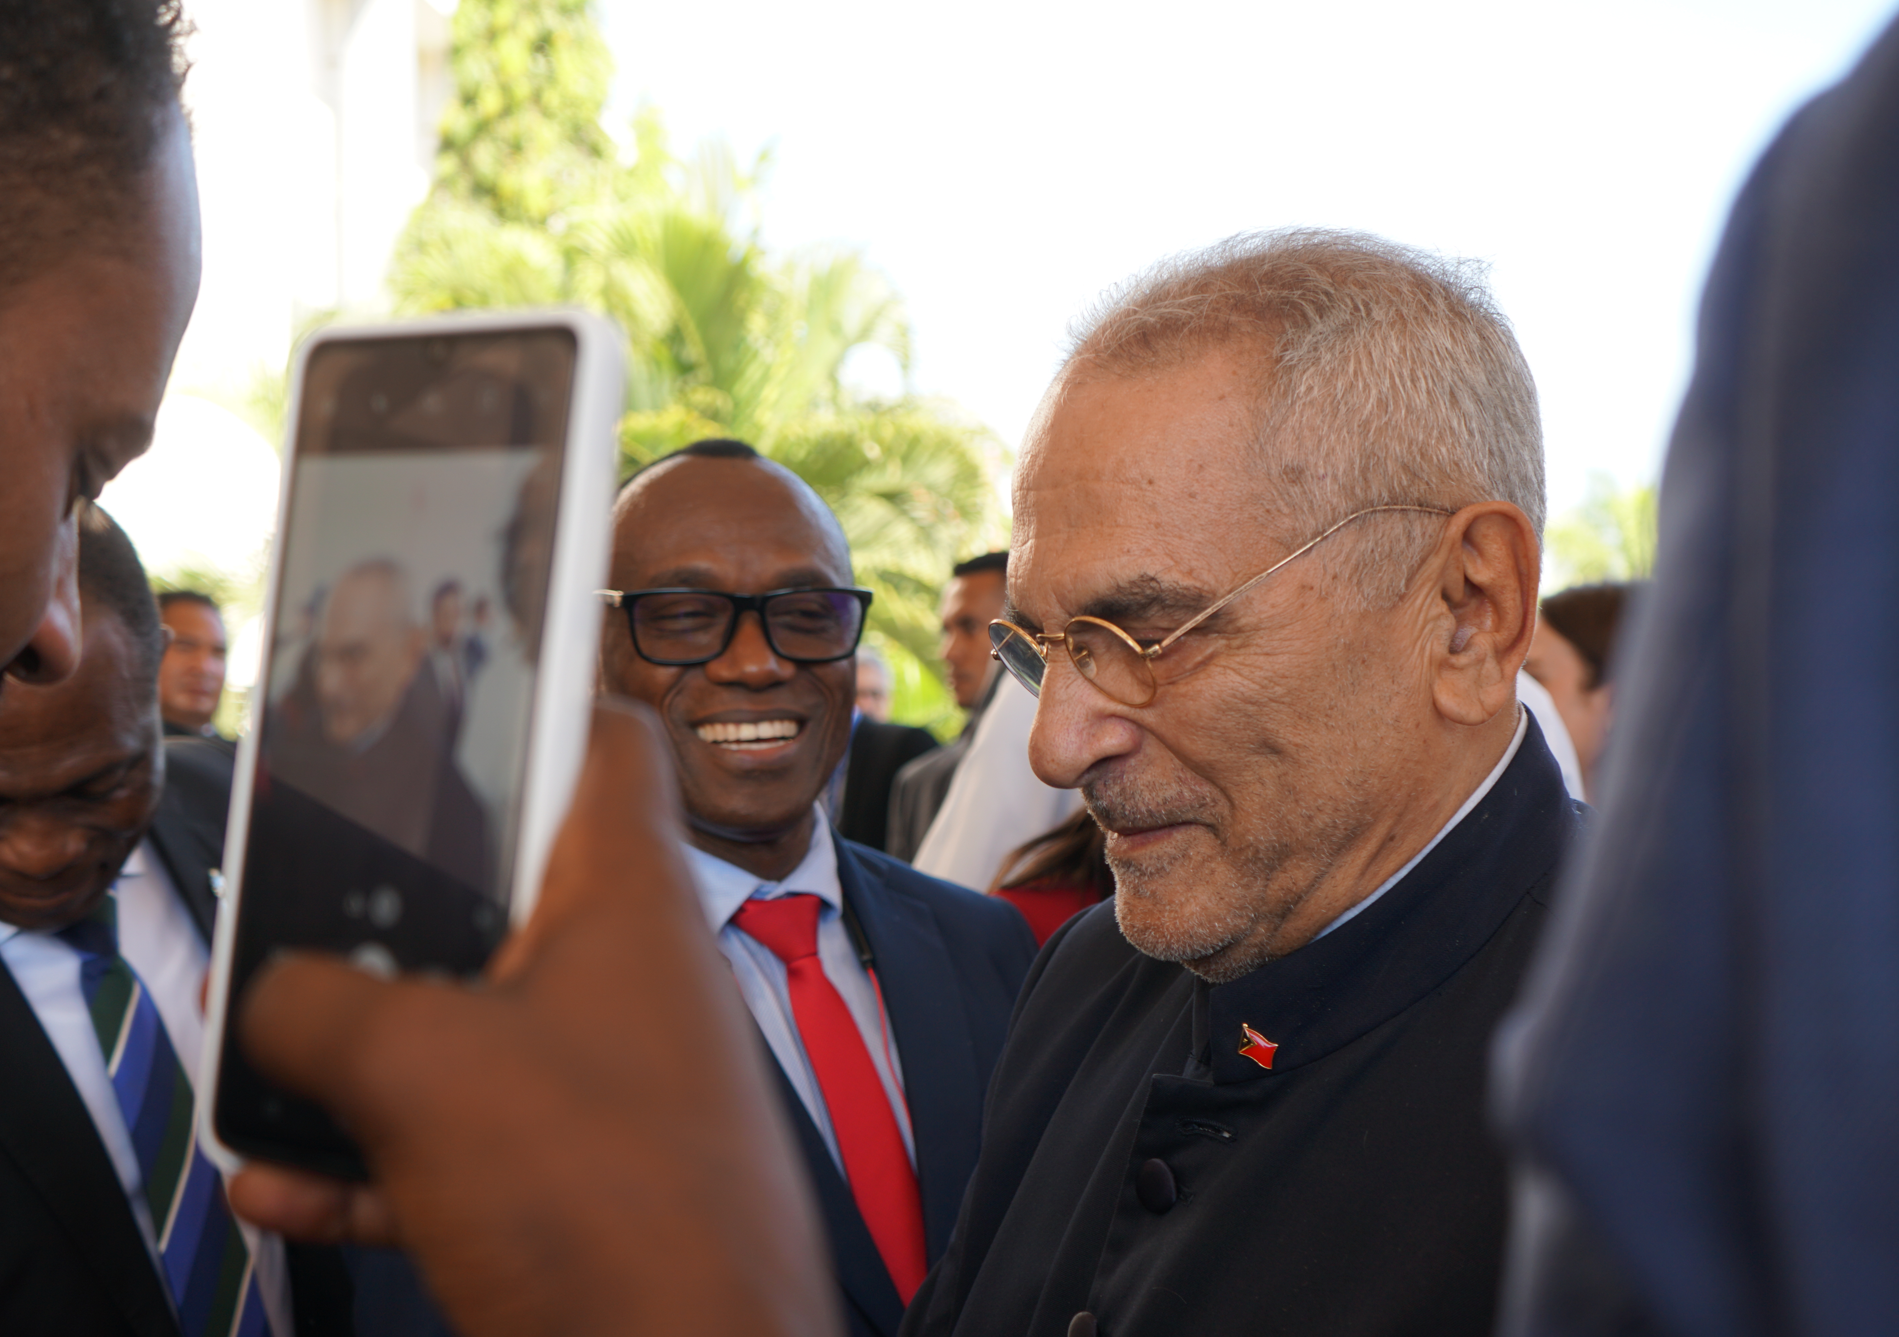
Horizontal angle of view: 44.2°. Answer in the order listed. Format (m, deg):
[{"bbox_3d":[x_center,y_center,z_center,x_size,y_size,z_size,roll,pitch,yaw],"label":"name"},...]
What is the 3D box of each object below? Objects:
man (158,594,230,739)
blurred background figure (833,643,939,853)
[{"bbox_3d":[-1.420,0.730,4.400,0.500,1.730,0.300,0,0,-36],"label":"man"},{"bbox_3d":[-0.220,0.790,5.700,0.500,1.710,0.300,0,0,7],"label":"blurred background figure"}]

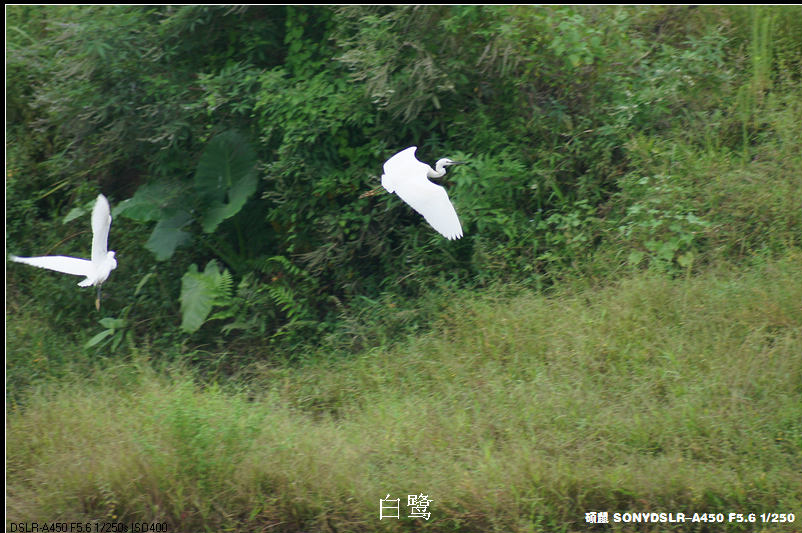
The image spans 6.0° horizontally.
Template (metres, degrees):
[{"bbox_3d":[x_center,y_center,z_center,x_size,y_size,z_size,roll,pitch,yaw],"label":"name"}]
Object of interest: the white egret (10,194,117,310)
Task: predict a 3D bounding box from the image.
[{"bbox_3d":[-1.655,-0.065,41.503,0.800,0.500,0.450,-33,-5,40],"label":"white egret"}]

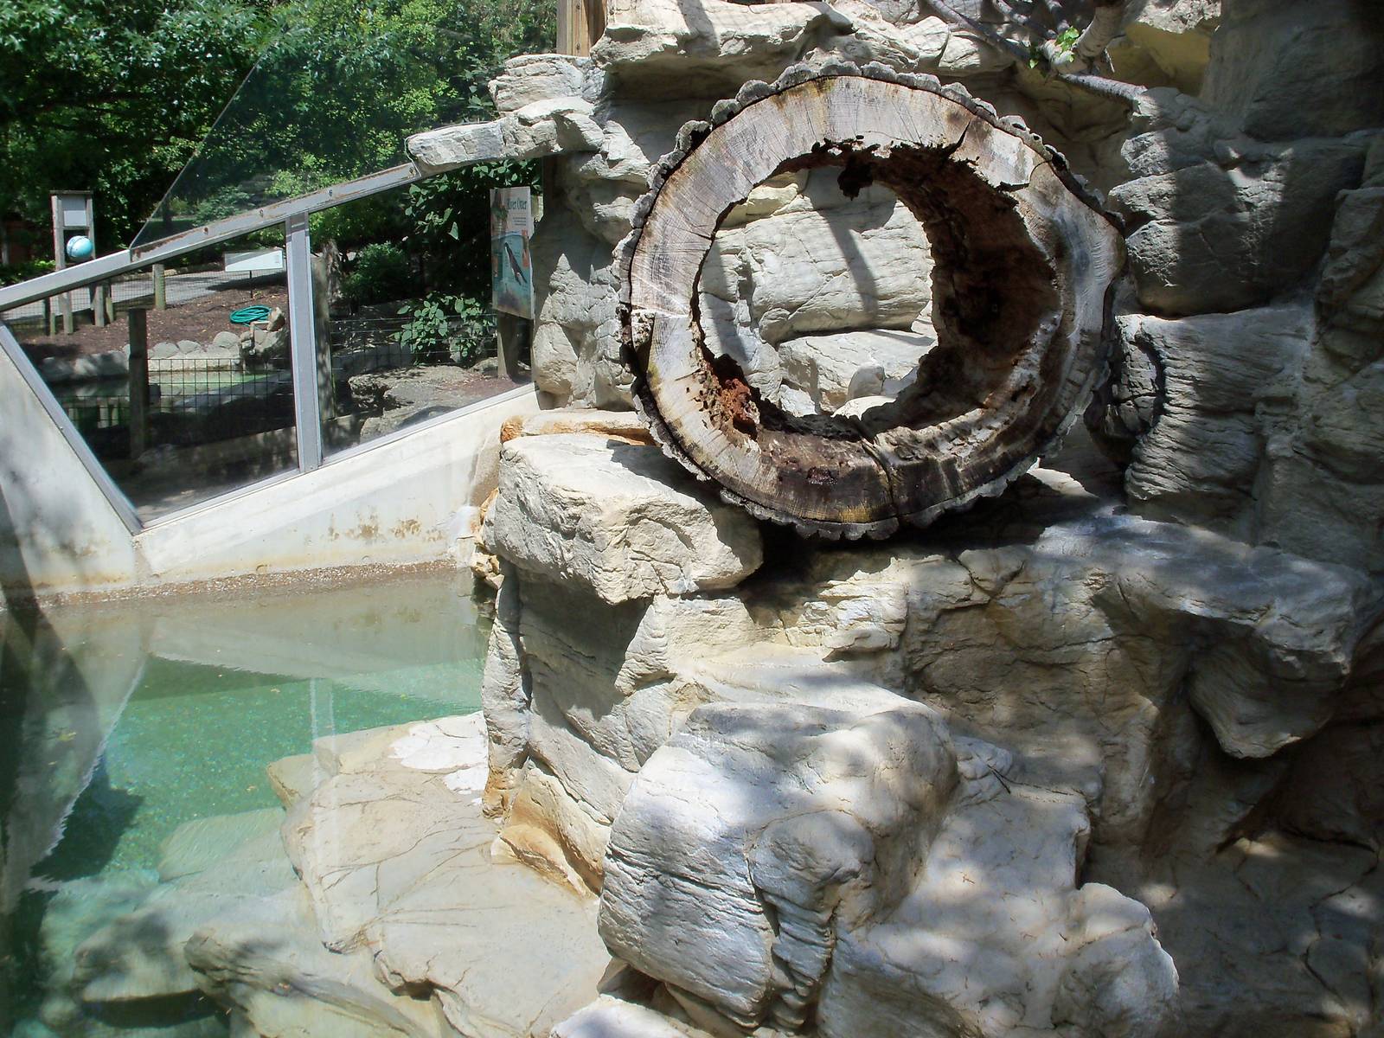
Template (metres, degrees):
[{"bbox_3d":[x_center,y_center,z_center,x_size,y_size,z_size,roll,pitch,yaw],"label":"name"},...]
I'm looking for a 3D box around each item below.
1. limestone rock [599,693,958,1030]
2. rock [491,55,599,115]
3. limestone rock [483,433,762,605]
[{"bbox_3d":[0.150,0.552,2.300,0.450,0.380,0.400,-10,16,-37],"label":"limestone rock"},{"bbox_3d":[-0.457,-1.365,4.400,0.340,0.180,0.300,-2,13,-10],"label":"rock"},{"bbox_3d":[-0.141,-0.012,2.920,0.420,0.240,0.480,-9,16,-33],"label":"limestone rock"}]

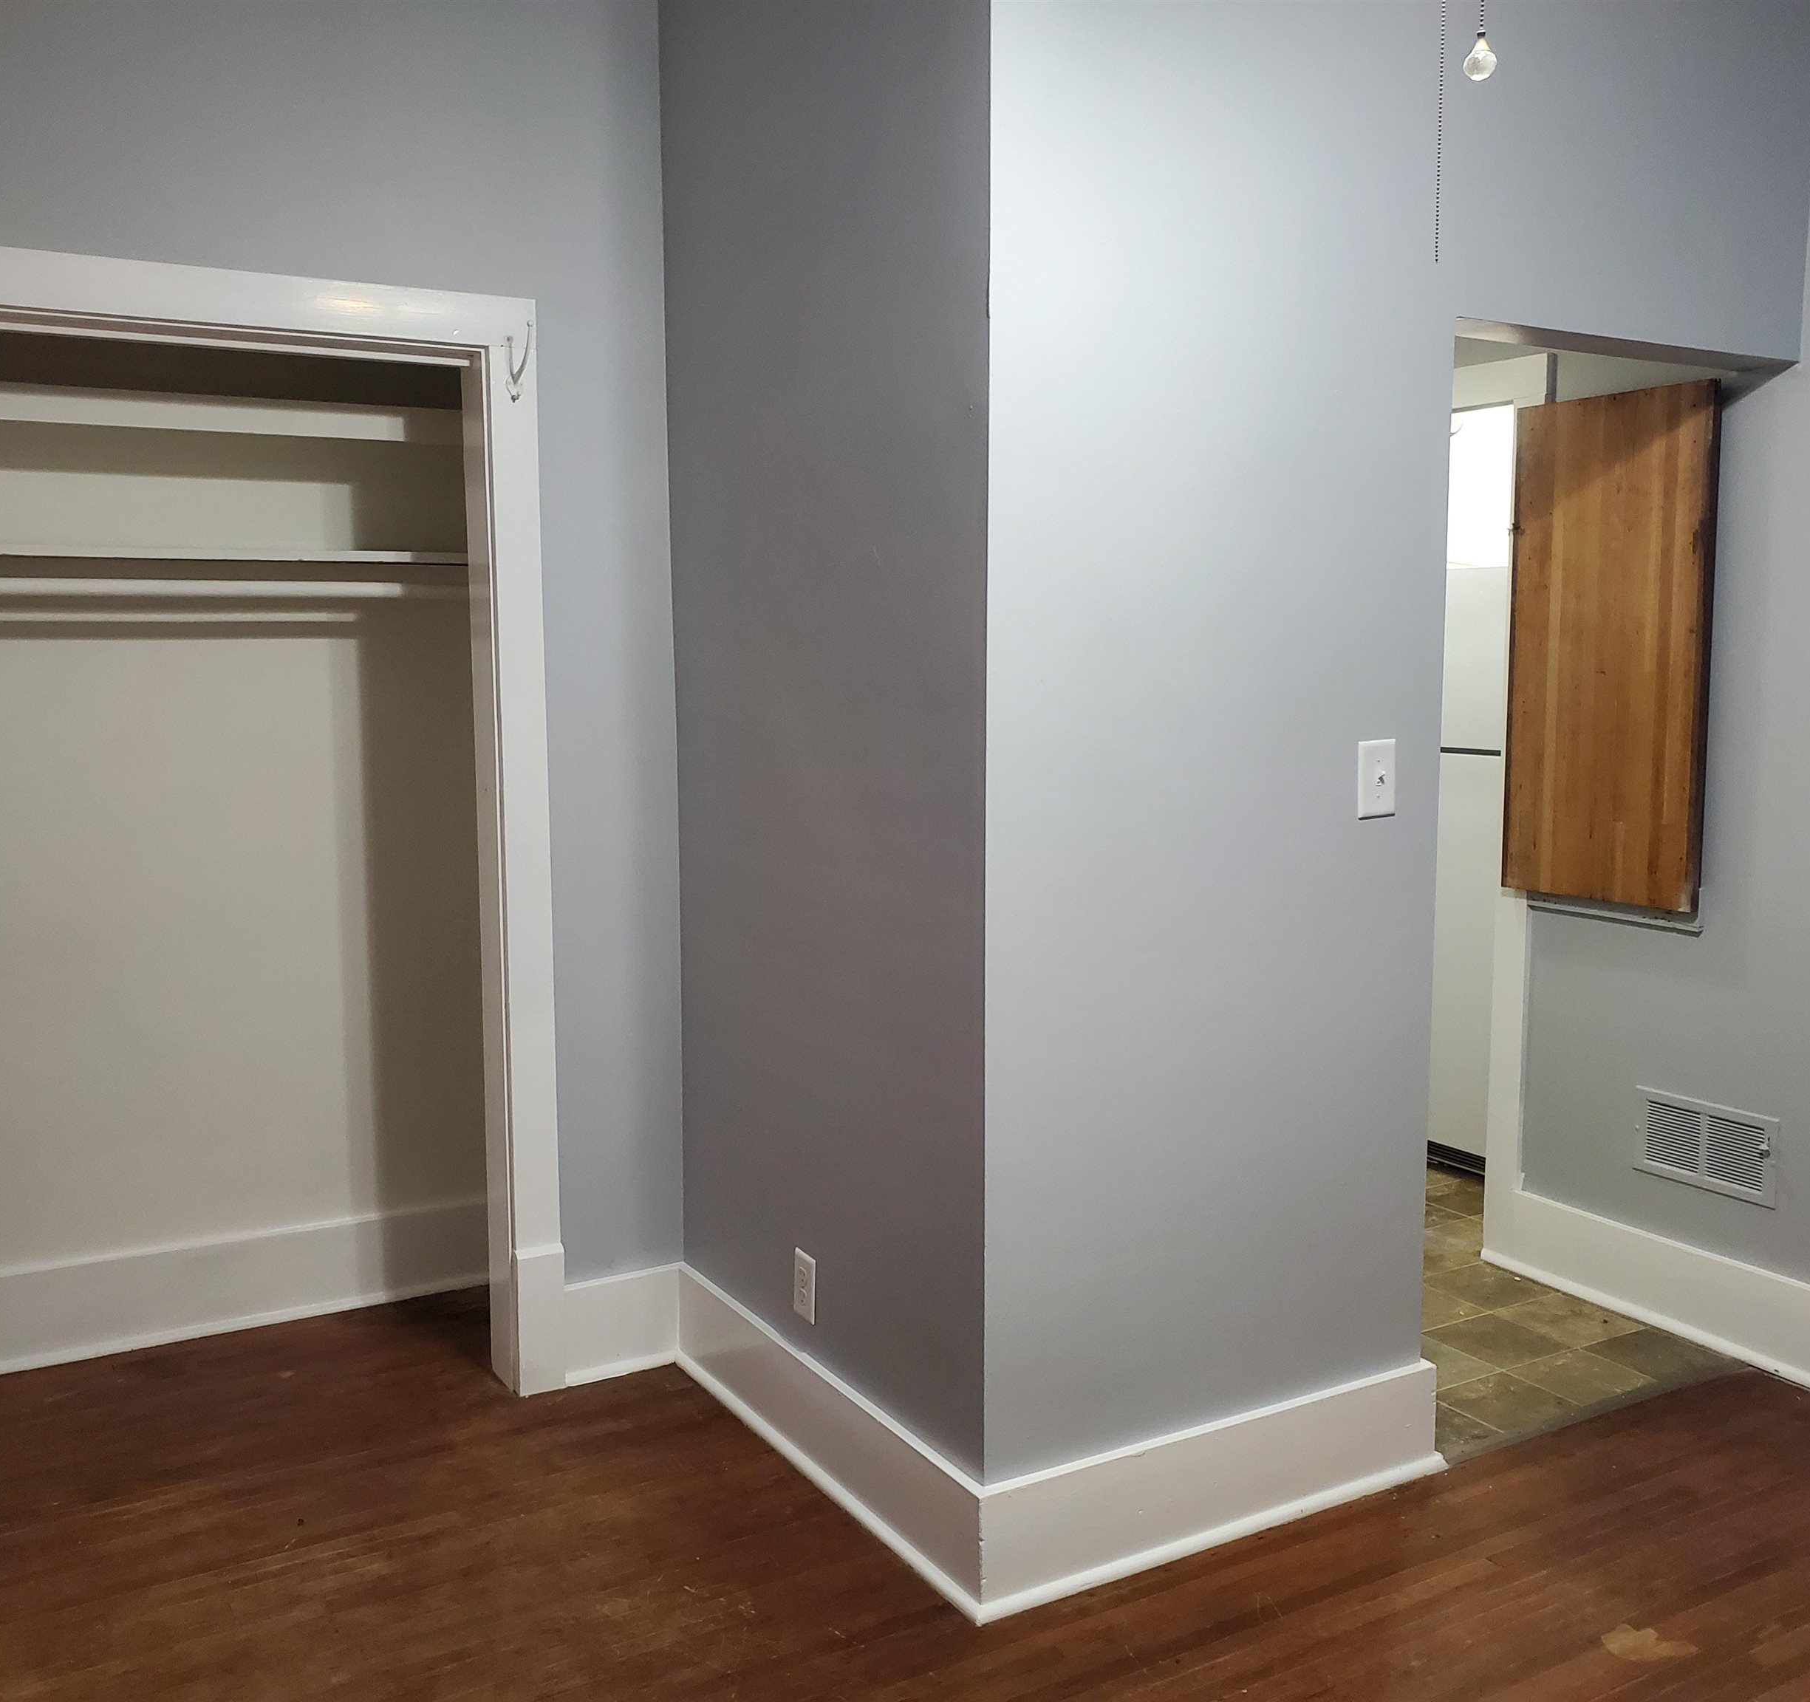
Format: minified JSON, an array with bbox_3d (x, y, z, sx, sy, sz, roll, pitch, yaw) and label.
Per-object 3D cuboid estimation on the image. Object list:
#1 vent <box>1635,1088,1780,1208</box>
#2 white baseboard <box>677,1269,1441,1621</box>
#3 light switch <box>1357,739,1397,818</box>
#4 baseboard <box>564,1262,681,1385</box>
[{"bbox_3d":[1.688,0.628,3.609,0.018,0.187,0.331,-4,7,-30],"label":"vent"},{"bbox_3d":[0.254,0.987,3.304,1.005,0.194,1.149,-4,7,-30],"label":"white baseboard"},{"bbox_3d":[0.797,-0.120,2.869,0.081,0.128,0.014,-4,7,-30],"label":"light switch"},{"bbox_3d":[-0.570,0.970,3.482,0.262,0.195,0.035,-4,7,-30],"label":"baseboard"}]

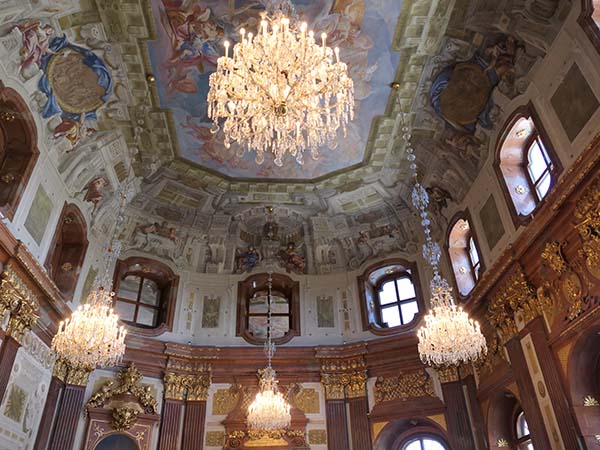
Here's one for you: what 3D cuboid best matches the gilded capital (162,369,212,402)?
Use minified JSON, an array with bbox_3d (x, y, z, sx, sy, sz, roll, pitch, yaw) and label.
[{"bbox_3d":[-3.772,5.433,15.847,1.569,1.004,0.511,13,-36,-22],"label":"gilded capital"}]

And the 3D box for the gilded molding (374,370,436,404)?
[{"bbox_3d":[3.418,5.395,15.646,2.080,0.894,0.219,-21,-37,27],"label":"gilded molding"}]

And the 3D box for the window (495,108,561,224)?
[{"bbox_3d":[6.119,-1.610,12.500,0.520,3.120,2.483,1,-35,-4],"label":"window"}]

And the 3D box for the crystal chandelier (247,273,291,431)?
[{"bbox_3d":[-1.023,3.975,15.724,1.352,5.412,1.352,1,-35,-4],"label":"crystal chandelier"}]

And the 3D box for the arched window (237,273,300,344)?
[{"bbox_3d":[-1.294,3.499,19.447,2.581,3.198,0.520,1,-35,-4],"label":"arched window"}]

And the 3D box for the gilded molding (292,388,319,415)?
[{"bbox_3d":[0.240,6.514,17.292,1.053,0.949,0.091,1,-35,-4],"label":"gilded molding"}]

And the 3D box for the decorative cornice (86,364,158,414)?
[{"bbox_3d":[-5.413,5.162,14.658,0.438,1.533,2.117,-29,-42,36],"label":"decorative cornice"}]

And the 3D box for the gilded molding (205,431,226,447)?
[{"bbox_3d":[-2.794,7.034,15.401,0.602,0.456,0.066,2,-33,-6],"label":"gilded molding"}]

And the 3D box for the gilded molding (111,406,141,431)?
[{"bbox_3d":[-5.220,5.793,14.085,0.328,0.657,0.803,-29,-42,36],"label":"gilded molding"}]

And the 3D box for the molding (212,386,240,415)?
[{"bbox_3d":[-2.728,6.459,17.100,1.008,0.949,0.091,1,-35,-4],"label":"molding"}]

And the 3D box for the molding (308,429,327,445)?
[{"bbox_3d":[0.627,7.522,16.621,0.598,0.520,0.091,1,-35,-4],"label":"molding"}]

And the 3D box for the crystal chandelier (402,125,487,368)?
[{"bbox_3d":[2.861,0.067,10.565,1.314,6.388,1.314,2,-33,-6],"label":"crystal chandelier"}]

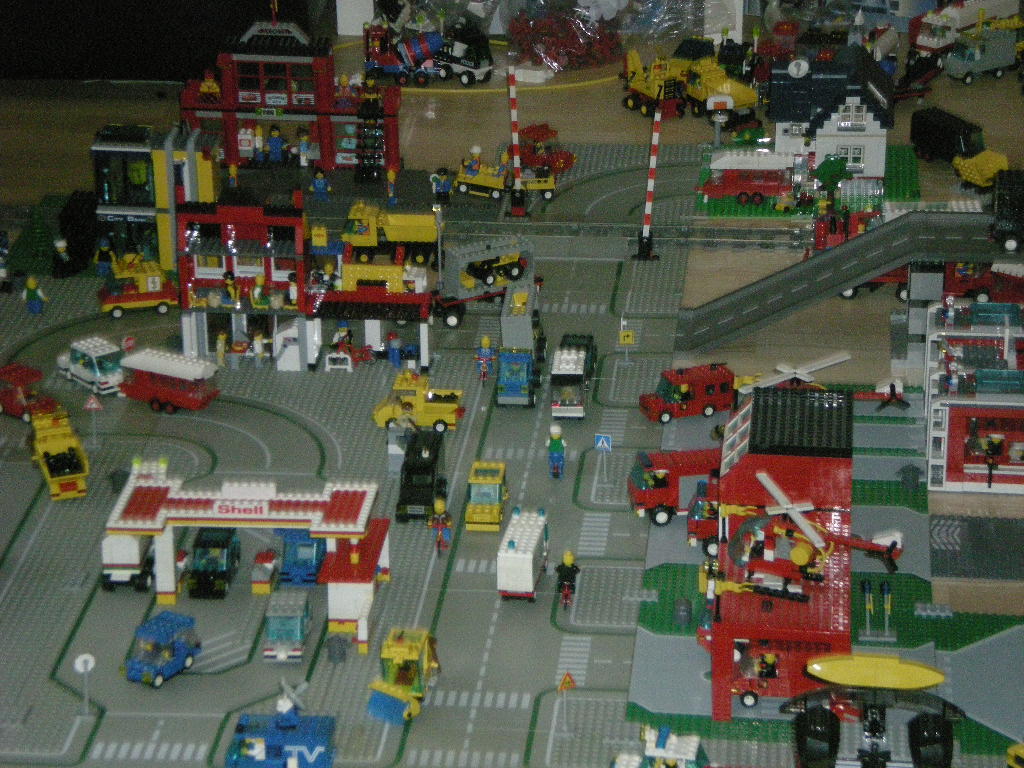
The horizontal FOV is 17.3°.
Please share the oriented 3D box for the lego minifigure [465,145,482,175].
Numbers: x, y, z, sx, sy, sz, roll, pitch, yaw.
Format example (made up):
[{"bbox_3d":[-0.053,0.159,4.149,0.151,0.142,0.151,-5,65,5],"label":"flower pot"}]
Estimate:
[{"bbox_3d":[-0.046,-0.265,4.002,0.023,0.032,0.021,8,23,19],"label":"lego minifigure"}]

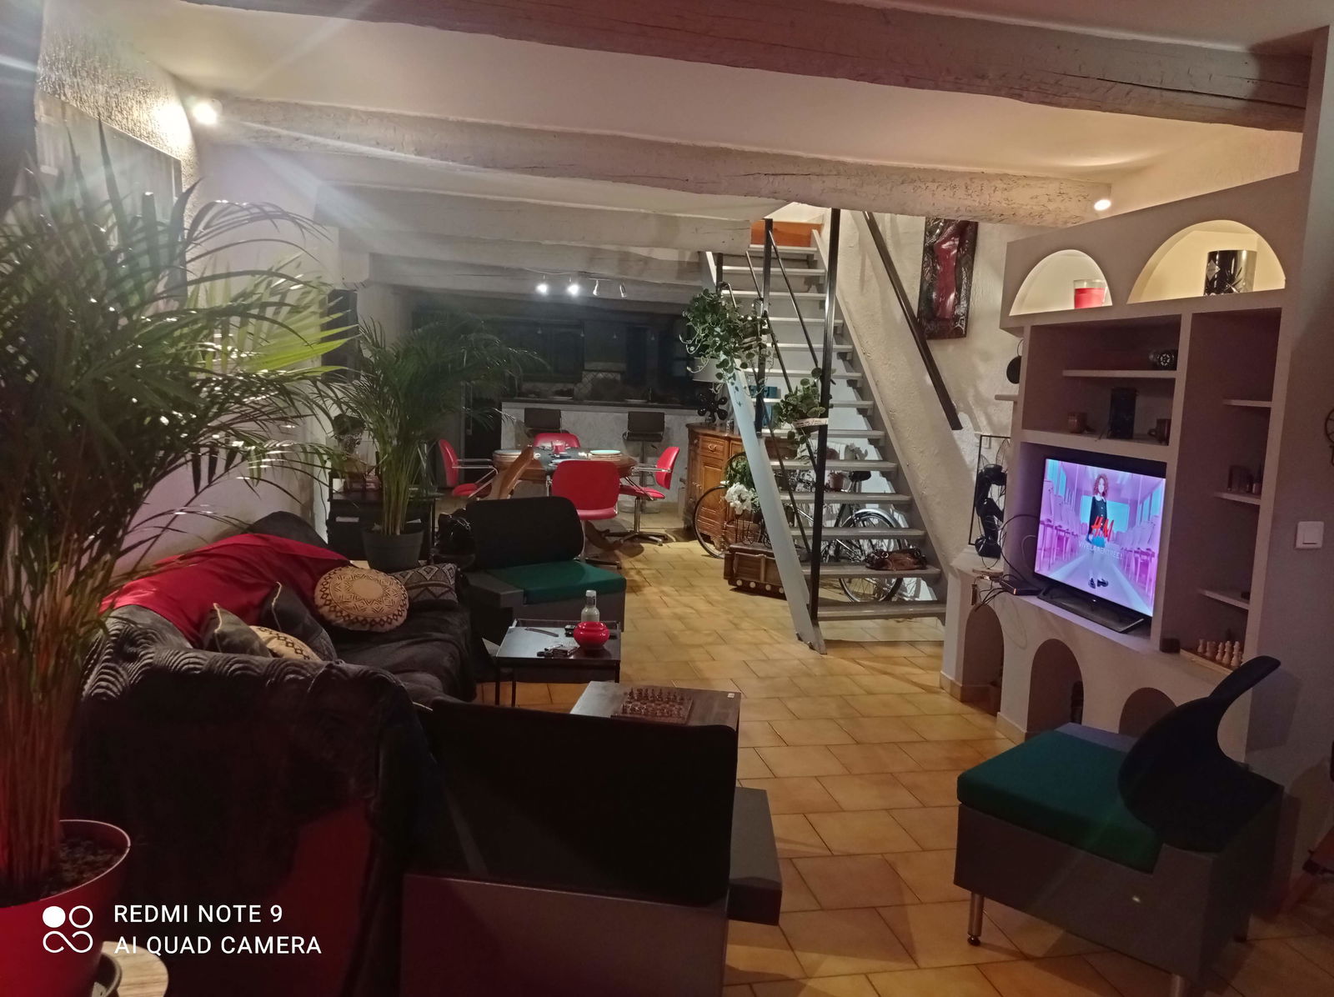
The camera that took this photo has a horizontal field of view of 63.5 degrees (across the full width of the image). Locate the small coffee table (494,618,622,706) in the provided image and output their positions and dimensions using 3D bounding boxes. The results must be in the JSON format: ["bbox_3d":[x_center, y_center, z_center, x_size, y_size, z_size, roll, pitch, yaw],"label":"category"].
[{"bbox_3d":[-0.424,0.791,4.340,0.465,0.500,0.510,1,7,-4],"label":"small coffee table"}]

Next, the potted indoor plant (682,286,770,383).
[{"bbox_3d":[0.438,-1.211,7.927,0.620,0.700,0.550,1,7,-11],"label":"potted indoor plant"}]

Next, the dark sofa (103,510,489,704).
[{"bbox_3d":[-1.218,0.645,4.014,0.960,0.880,2.500,1,7,-9],"label":"dark sofa"}]

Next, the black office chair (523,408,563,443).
[{"bbox_3d":[-1.301,-0.405,11.402,0.440,1.070,0.460,2,7,-1],"label":"black office chair"}]

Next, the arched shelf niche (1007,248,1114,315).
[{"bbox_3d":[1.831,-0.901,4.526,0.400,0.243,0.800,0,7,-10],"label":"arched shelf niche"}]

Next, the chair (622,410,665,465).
[{"bbox_3d":[-0.261,-0.392,11.883,0.450,1.110,0.480,0,7,-10],"label":"chair"}]

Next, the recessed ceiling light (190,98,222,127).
[{"bbox_3d":[-1.724,-1.445,4.030,0.100,0.095,0.100,5,7,24],"label":"recessed ceiling light"}]

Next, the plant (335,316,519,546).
[{"bbox_3d":[-1.298,-0.314,5.900,1.000,1.420,1.050,1,7,-11],"label":"plant"}]

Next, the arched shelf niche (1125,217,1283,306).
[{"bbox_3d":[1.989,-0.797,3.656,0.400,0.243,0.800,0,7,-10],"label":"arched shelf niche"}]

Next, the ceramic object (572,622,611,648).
[{"bbox_3d":[-0.299,0.538,4.251,0.145,0.090,0.145,1,7,-4],"label":"ceramic object"}]

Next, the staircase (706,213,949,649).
[{"bbox_3d":[1.034,-0.665,7.600,0.860,2.750,3.200,1,7,-11],"label":"staircase"}]

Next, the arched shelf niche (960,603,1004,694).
[{"bbox_3d":[1.663,0.771,5.181,0.330,0.530,0.380,1,7,-11],"label":"arched shelf niche"}]

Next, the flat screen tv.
[{"bbox_3d":[1.840,0.148,4.570,0.080,0.570,0.955,1,7,-9],"label":"flat screen tv"}]

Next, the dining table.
[{"bbox_3d":[-0.952,0.009,9.872,1.270,0.740,2.200,0,7,-10],"label":"dining table"}]

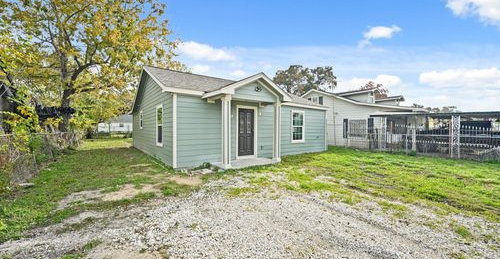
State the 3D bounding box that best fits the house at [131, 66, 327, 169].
[{"bbox_3d":[-1.812,-0.995,13.573,9.976,4.794,12.291,0,0,-37],"label":"house"}]

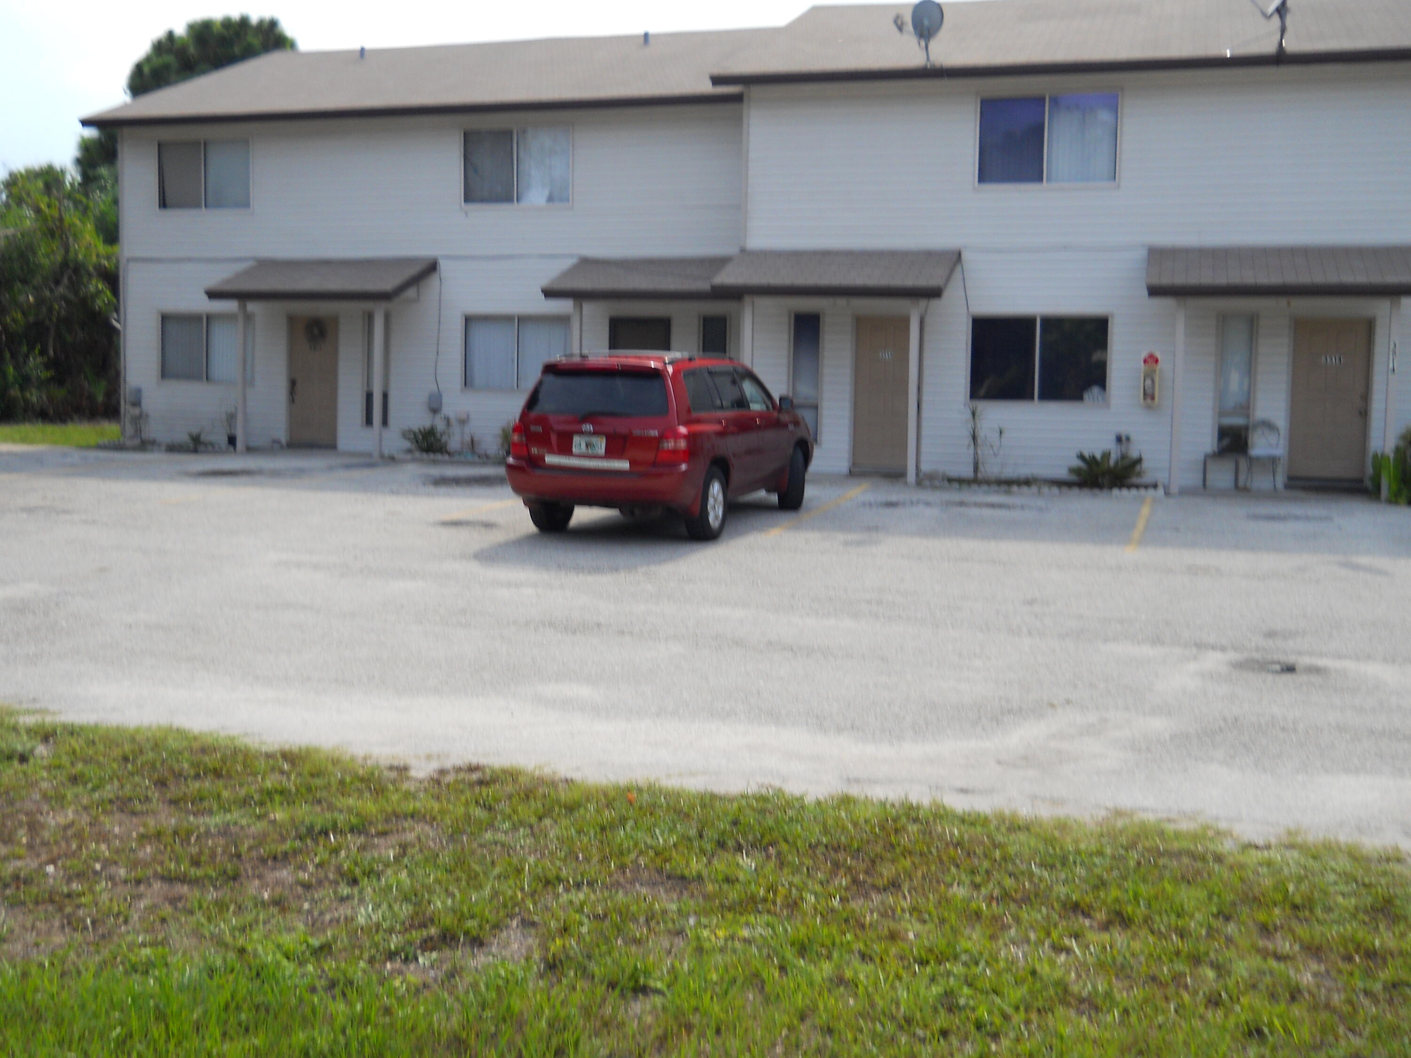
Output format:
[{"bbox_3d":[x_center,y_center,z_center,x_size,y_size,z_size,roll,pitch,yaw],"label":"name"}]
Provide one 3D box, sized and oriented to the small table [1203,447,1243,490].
[{"bbox_3d":[6.567,-0.739,19.198,0.450,0.480,0.420,2,3,15],"label":"small table"}]

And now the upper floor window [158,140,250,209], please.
[{"bbox_3d":[-8.282,-5.848,24.917,1.790,1.122,0.100,2,5,16],"label":"upper floor window"}]

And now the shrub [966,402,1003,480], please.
[{"bbox_3d":[3.686,-1.147,19.937,0.504,1.011,0.450,2,5,16],"label":"shrub"}]

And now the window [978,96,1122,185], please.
[{"bbox_3d":[4.506,-5.126,19.859,1.811,1.149,0.100,2,5,16],"label":"window"}]

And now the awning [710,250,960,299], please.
[{"bbox_3d":[1.761,-3.386,19.945,3.030,0.780,1.623,2,5,16],"label":"awning"}]

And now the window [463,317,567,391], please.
[{"bbox_3d":[-2.918,-2.724,23.329,1.770,1.160,0.100,3,4,16],"label":"window"}]

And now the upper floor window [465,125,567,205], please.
[{"bbox_3d":[-2.901,-5.563,23.134,1.770,1.170,0.100,3,4,16],"label":"upper floor window"}]

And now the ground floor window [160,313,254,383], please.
[{"bbox_3d":[-8.231,-2.991,24.876,1.770,1.160,0.100,3,4,16],"label":"ground floor window"}]

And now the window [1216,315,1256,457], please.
[{"bbox_3d":[6.660,-1.819,18.951,0.470,1.720,0.100,3,4,16],"label":"window"}]

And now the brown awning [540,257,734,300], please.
[{"bbox_3d":[-0.726,-3.697,22.109,2.970,0.750,1.459,2,5,16],"label":"brown awning"}]

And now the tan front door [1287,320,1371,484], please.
[{"bbox_3d":[7.923,-1.651,19.154,0.936,2.039,0.080,2,5,16],"label":"tan front door"}]

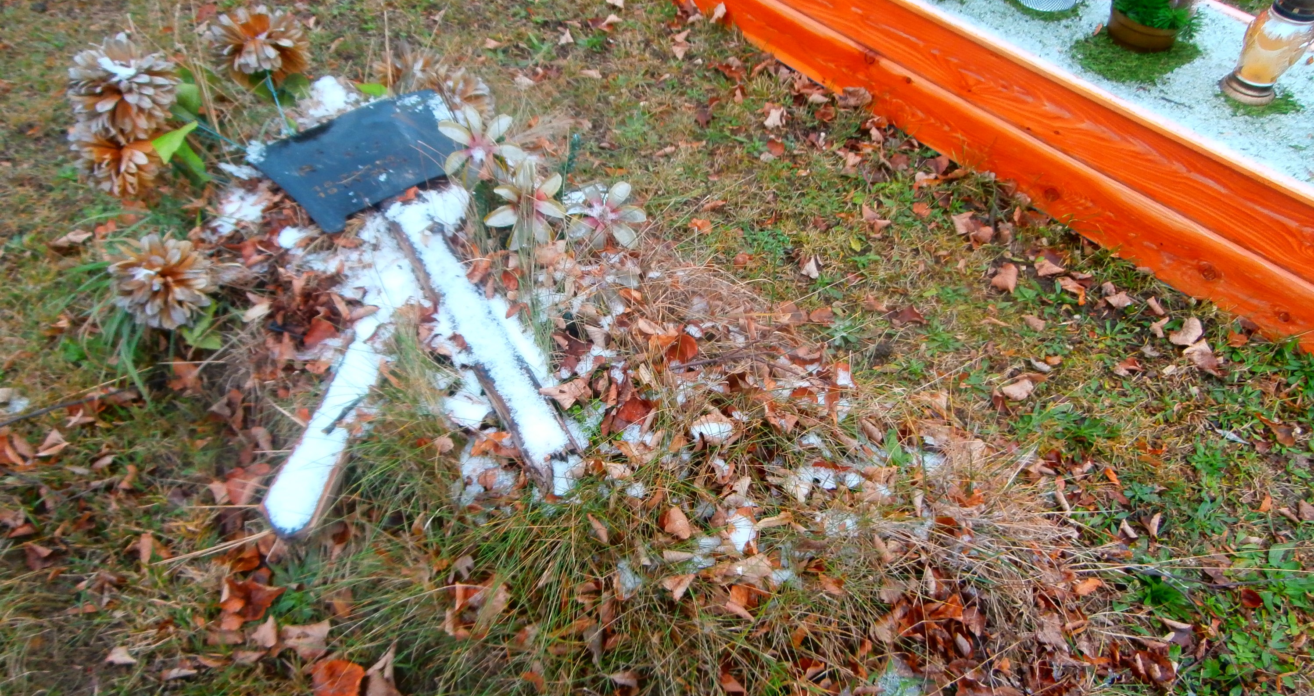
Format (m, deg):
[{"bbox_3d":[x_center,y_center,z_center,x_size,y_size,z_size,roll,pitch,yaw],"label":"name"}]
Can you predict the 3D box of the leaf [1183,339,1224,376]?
[{"bbox_3d":[1.074,0.019,1.790,0.090,0.030,0.058,36,56,29],"label":"leaf"}]

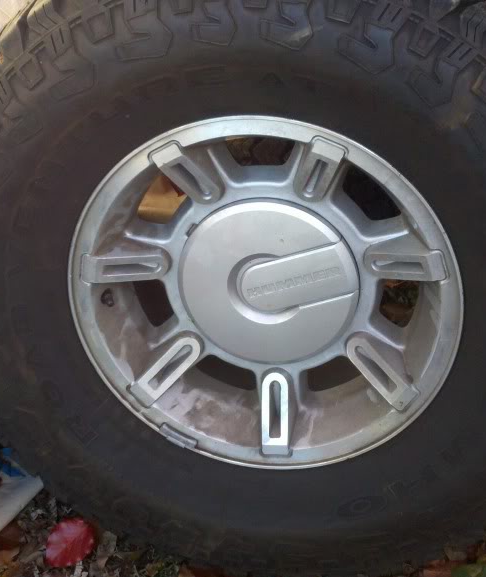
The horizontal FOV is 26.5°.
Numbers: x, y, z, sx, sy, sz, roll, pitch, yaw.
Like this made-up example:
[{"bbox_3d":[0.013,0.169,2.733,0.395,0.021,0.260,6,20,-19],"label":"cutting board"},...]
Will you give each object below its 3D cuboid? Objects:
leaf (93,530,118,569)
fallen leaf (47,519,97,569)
[{"bbox_3d":[-0.211,0.395,1.563,0.030,0.012,0.061,1,51,12],"label":"leaf"},{"bbox_3d":[-0.262,0.383,1.556,0.065,0.012,0.083,12,49,11],"label":"fallen leaf"}]

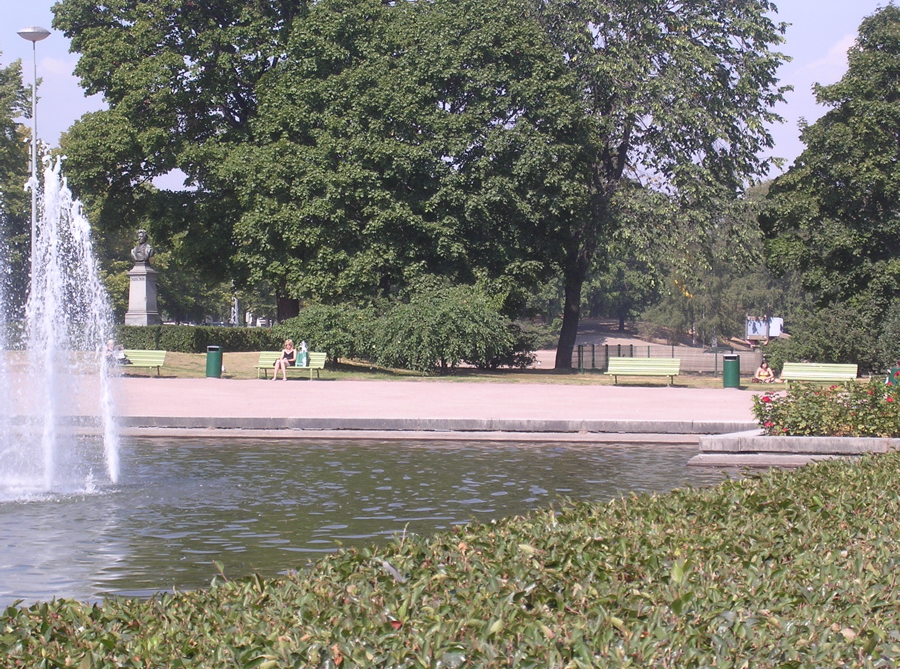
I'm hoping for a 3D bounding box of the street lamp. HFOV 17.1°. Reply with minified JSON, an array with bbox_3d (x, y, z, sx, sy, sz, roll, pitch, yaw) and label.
[{"bbox_3d":[-13.947,-4.850,100.000,1.100,11.000,1.100,0,0,0],"label":"street lamp"}]

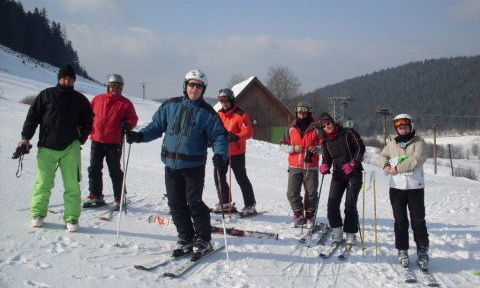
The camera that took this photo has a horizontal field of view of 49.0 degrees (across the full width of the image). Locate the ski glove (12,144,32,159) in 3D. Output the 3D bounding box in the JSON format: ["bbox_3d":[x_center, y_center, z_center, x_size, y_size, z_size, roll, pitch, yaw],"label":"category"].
[{"bbox_3d":[-2.374,0.082,5.750,0.200,0.100,0.120,-31,11,-16],"label":"ski glove"}]

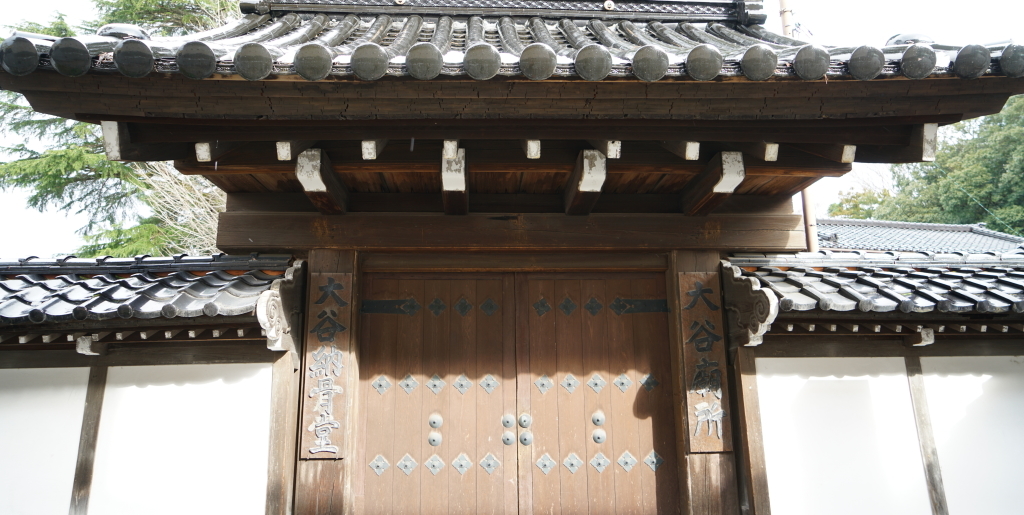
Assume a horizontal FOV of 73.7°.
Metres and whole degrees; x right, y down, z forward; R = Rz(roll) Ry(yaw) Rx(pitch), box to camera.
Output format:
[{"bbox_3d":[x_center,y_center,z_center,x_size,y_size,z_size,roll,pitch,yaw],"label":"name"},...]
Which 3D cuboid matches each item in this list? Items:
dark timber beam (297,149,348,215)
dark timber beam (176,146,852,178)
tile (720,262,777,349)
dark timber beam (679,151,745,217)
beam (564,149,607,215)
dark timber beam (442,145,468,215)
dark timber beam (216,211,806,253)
[{"bbox_3d":[-1.261,-0.479,4.610,0.134,0.224,0.878,0,-11,-3],"label":"dark timber beam"},{"bbox_3d":[0.062,-0.712,4.669,4.526,0.204,0.182,0,-11,-3],"label":"dark timber beam"},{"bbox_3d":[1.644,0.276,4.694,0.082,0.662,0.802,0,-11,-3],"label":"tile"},{"bbox_3d":[1.372,-0.485,4.746,0.134,0.224,0.878,0,-11,-3],"label":"dark timber beam"},{"bbox_3d":[0.493,-0.483,4.701,0.133,0.224,0.878,0,-11,-3],"label":"beam"},{"bbox_3d":[-0.382,-0.481,4.656,0.138,0.224,0.878,0,-11,-3],"label":"dark timber beam"},{"bbox_3d":[0.037,-0.166,5.086,4.258,0.254,0.288,0,-11,-3],"label":"dark timber beam"}]

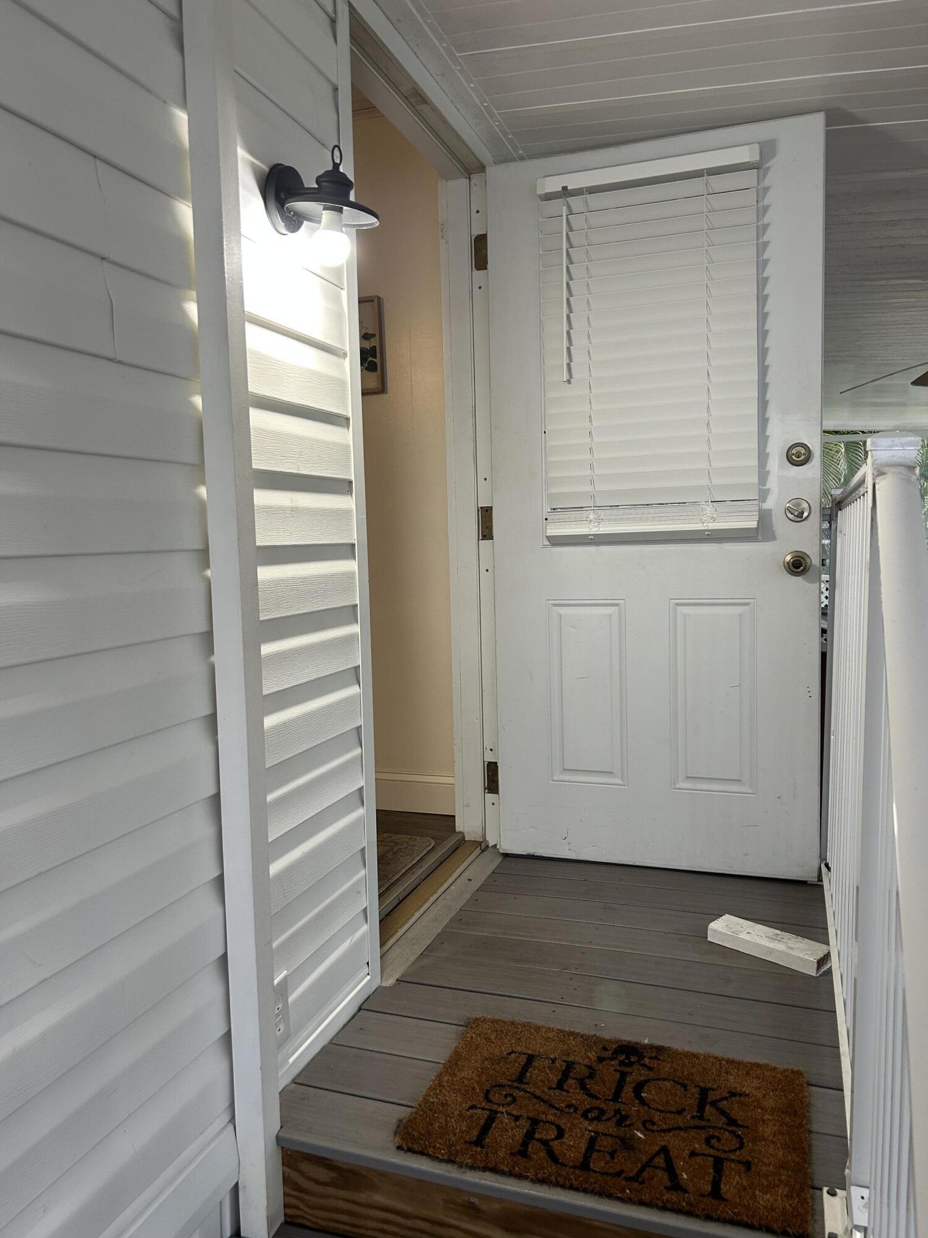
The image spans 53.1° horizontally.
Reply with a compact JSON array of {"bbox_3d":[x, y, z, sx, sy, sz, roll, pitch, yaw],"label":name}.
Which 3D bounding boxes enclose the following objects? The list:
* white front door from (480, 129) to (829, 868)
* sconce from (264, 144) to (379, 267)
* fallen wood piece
[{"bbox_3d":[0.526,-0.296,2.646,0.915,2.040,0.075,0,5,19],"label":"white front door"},{"bbox_3d":[-0.236,-0.704,1.591,0.178,0.197,0.160,0,5,19],"label":"sconce"},{"bbox_3d":[0.710,0.757,2.162,0.088,0.037,0.272,-6,6,-44],"label":"fallen wood piece"}]

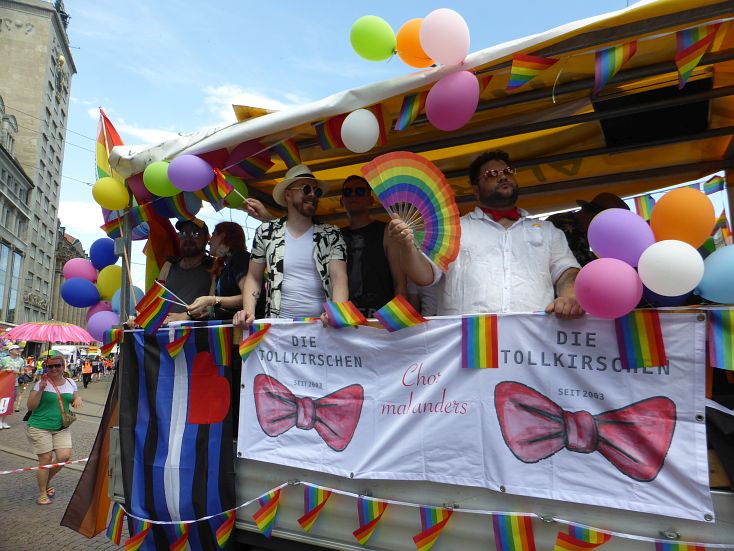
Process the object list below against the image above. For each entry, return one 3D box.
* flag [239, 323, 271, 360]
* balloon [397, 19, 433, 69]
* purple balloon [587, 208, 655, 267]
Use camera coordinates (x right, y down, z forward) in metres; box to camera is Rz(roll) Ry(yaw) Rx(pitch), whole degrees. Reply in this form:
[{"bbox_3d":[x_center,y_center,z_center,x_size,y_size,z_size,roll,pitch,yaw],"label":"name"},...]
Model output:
[{"bbox_3d":[-0.566,0.338,2.586,0.190,0.190,0.060,-5,-10,30],"label":"flag"},{"bbox_3d":[0.238,-1.100,2.420,0.215,0.245,0.215,-33,-6,22],"label":"balloon"},{"bbox_3d":[0.958,-0.141,1.920,0.250,0.220,0.230,-5,-10,30],"label":"purple balloon"}]

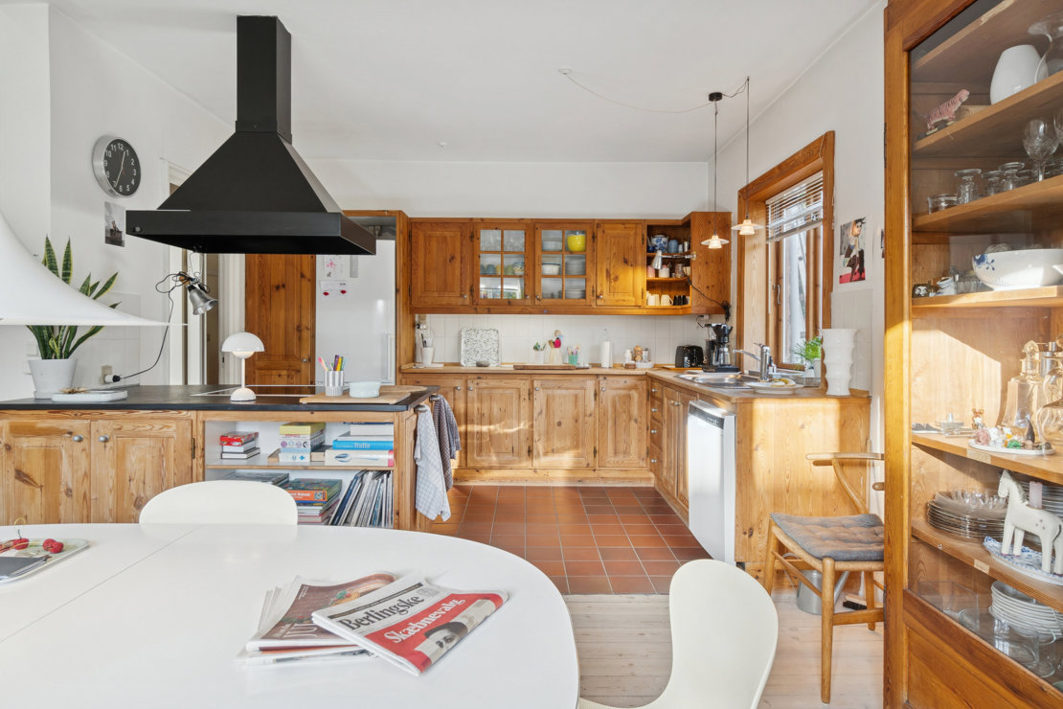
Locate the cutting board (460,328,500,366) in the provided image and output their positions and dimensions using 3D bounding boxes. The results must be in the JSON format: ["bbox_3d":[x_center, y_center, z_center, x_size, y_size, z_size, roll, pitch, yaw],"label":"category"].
[{"bbox_3d":[-0.431,-0.056,4.710,0.323,0.322,0.025,0,-6,0],"label":"cutting board"}]

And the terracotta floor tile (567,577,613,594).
[{"bbox_3d":[0.276,1.109,2.687,0.196,0.014,0.194,0,2,0],"label":"terracotta floor tile"}]

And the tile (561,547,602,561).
[{"bbox_3d":[0.271,1.091,3.074,0.198,0.012,0.190,0,3,-1],"label":"tile"}]

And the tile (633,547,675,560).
[{"bbox_3d":[0.686,1.108,3.092,0.199,0.015,0.192,0,2,0],"label":"tile"}]

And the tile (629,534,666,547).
[{"bbox_3d":[0.674,1.086,3.239,0.196,0.014,0.194,0,2,0],"label":"tile"}]

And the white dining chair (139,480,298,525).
[{"bbox_3d":[-0.871,0.766,1.343,0.490,0.800,0.520,0,2,0],"label":"white dining chair"}]

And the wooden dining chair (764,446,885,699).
[{"bbox_3d":[1.204,0.763,2.086,0.510,0.750,0.540,0,2,3],"label":"wooden dining chair"}]

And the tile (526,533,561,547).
[{"bbox_3d":[0.068,1.086,3.239,0.196,0.014,0.194,0,2,0],"label":"tile"}]

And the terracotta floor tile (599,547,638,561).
[{"bbox_3d":[0.481,1.106,3.090,0.199,0.015,0.192,0,2,0],"label":"terracotta floor tile"}]

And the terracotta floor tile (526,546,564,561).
[{"bbox_3d":[0.070,1.094,3.054,0.196,0.014,0.194,0,2,0],"label":"terracotta floor tile"}]

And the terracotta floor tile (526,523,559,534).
[{"bbox_3d":[0.067,1.078,3.425,0.196,0.014,0.194,0,2,0],"label":"terracotta floor tile"}]

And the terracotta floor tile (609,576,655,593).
[{"bbox_3d":[0.484,1.119,2.702,0.199,0.015,0.192,0,2,0],"label":"terracotta floor tile"}]

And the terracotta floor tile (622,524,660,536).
[{"bbox_3d":[0.670,1.074,3.441,0.198,0.012,0.190,0,3,-1],"label":"terracotta floor tile"}]

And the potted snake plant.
[{"bbox_3d":[-2.128,-0.171,2.600,0.360,0.710,0.300,0,3,-1],"label":"potted snake plant"}]

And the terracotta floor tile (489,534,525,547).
[{"bbox_3d":[-0.138,1.083,3.256,0.198,0.012,0.190,0,3,-1],"label":"terracotta floor tile"}]

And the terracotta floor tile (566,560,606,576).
[{"bbox_3d":[0.277,1.112,2.895,0.199,0.015,0.192,0,2,0],"label":"terracotta floor tile"}]

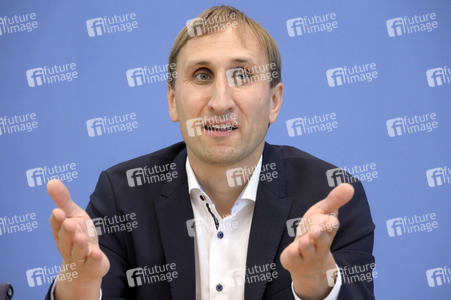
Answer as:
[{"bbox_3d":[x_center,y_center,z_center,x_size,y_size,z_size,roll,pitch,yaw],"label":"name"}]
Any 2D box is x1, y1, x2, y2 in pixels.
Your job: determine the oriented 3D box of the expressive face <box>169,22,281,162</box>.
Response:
[{"bbox_3d":[0.000,-0.085,2.655,0.176,0.212,0.150,0,-5,3],"label":"expressive face"}]

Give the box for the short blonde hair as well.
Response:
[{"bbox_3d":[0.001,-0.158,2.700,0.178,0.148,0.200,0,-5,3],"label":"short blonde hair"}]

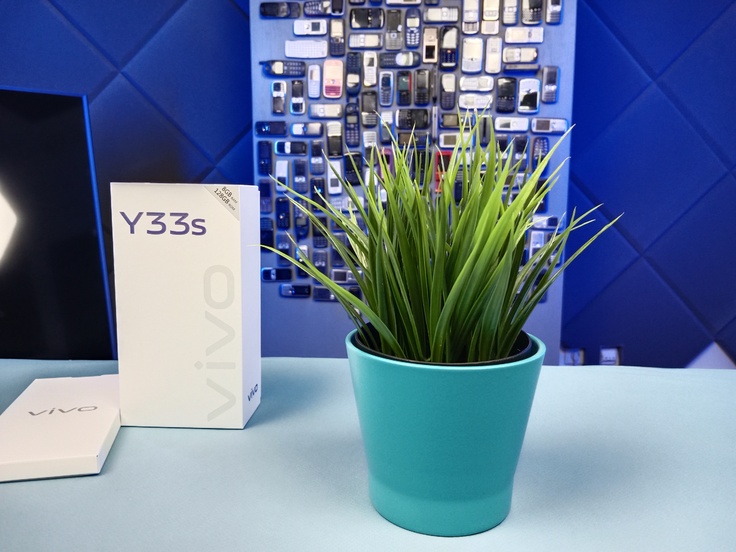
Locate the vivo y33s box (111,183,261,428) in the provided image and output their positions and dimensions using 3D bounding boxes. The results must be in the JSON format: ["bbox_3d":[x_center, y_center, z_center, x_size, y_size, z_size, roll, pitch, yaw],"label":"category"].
[{"bbox_3d":[-0.135,0.021,0.425,0.093,0.178,0.053,1,7,3],"label":"vivo y33s box"}]

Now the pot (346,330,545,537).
[{"bbox_3d":[0.041,0.081,0.308,0.107,0.090,0.107,1,7,0],"label":"pot"}]

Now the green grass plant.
[{"bbox_3d":[0.042,-0.021,0.297,0.192,0.130,0.170,1,7,0],"label":"green grass plant"}]

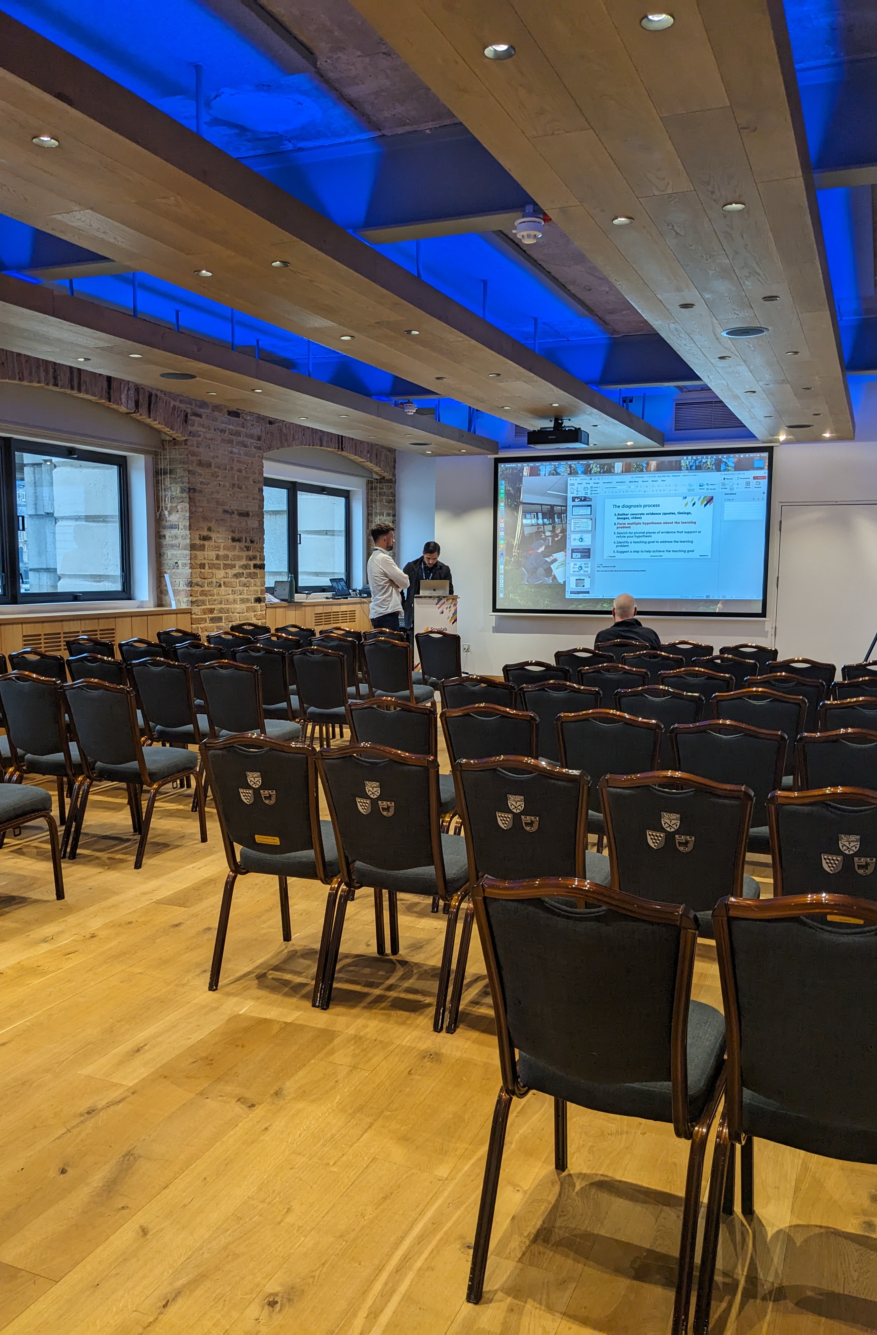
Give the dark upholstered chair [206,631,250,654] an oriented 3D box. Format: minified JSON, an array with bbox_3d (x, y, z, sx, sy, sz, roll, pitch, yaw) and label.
[{"bbox_3d":[-1.586,0.147,8.693,0.447,0.920,0.601,3,6,22],"label":"dark upholstered chair"}]

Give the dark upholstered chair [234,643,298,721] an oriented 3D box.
[{"bbox_3d":[-1.108,0.269,7.260,0.434,0.897,0.575,3,6,20],"label":"dark upholstered chair"}]

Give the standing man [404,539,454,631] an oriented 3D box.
[{"bbox_3d":[-0.110,-0.544,11.551,0.540,1.730,0.420,2,6,9],"label":"standing man"}]

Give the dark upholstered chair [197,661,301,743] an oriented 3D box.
[{"bbox_3d":[-1.085,0.385,6.087,0.434,0.897,0.575,3,6,19],"label":"dark upholstered chair"}]

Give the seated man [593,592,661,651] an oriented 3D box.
[{"bbox_3d":[1.550,0.025,8.238,0.536,1.248,0.799,3,6,25],"label":"seated man"}]

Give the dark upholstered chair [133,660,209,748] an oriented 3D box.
[{"bbox_3d":[-1.504,0.367,6.227,0.434,0.897,0.575,3,6,18],"label":"dark upholstered chair"}]

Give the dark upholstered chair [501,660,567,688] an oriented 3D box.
[{"bbox_3d":[0.695,0.398,6.535,0.439,0.941,0.604,3,6,23],"label":"dark upholstered chair"}]

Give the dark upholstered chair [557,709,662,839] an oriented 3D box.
[{"bbox_3d":[0.777,0.605,4.426,0.439,0.941,0.604,3,6,22],"label":"dark upholstered chair"}]

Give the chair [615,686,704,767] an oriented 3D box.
[{"bbox_3d":[1.146,0.524,5.246,0.447,0.920,0.601,3,6,22],"label":"chair"}]

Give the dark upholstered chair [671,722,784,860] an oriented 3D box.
[{"bbox_3d":[1.147,0.612,4.056,0.434,0.897,0.575,3,6,22],"label":"dark upholstered chair"}]

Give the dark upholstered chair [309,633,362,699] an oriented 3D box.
[{"bbox_3d":[-0.752,0.170,8.694,0.439,0.941,0.604,3,6,21],"label":"dark upholstered chair"}]

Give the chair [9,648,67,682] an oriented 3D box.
[{"bbox_3d":[-2.360,0.316,6.644,0.434,0.897,0.575,3,6,19],"label":"chair"}]

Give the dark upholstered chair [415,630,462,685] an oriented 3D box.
[{"bbox_3d":[0.093,0.106,9.131,0.439,0.902,0.584,3,6,23],"label":"dark upholstered chair"}]

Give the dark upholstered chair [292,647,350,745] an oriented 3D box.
[{"bbox_3d":[-0.709,0.288,7.131,0.439,0.902,0.584,3,6,21],"label":"dark upholstered chair"}]

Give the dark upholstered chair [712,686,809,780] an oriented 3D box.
[{"bbox_3d":[1.554,0.520,5.022,0.434,0.897,0.575,3,6,22],"label":"dark upholstered chair"}]

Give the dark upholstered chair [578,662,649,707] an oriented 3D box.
[{"bbox_3d":[1.098,0.396,6.234,0.439,0.902,0.584,3,6,23],"label":"dark upholstered chair"}]

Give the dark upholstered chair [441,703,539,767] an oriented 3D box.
[{"bbox_3d":[0.308,0.585,4.575,0.439,0.941,0.604,3,6,22],"label":"dark upholstered chair"}]

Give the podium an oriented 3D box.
[{"bbox_3d":[0.013,-0.216,11.137,0.487,1.121,0.409,2,6,10],"label":"podium"}]

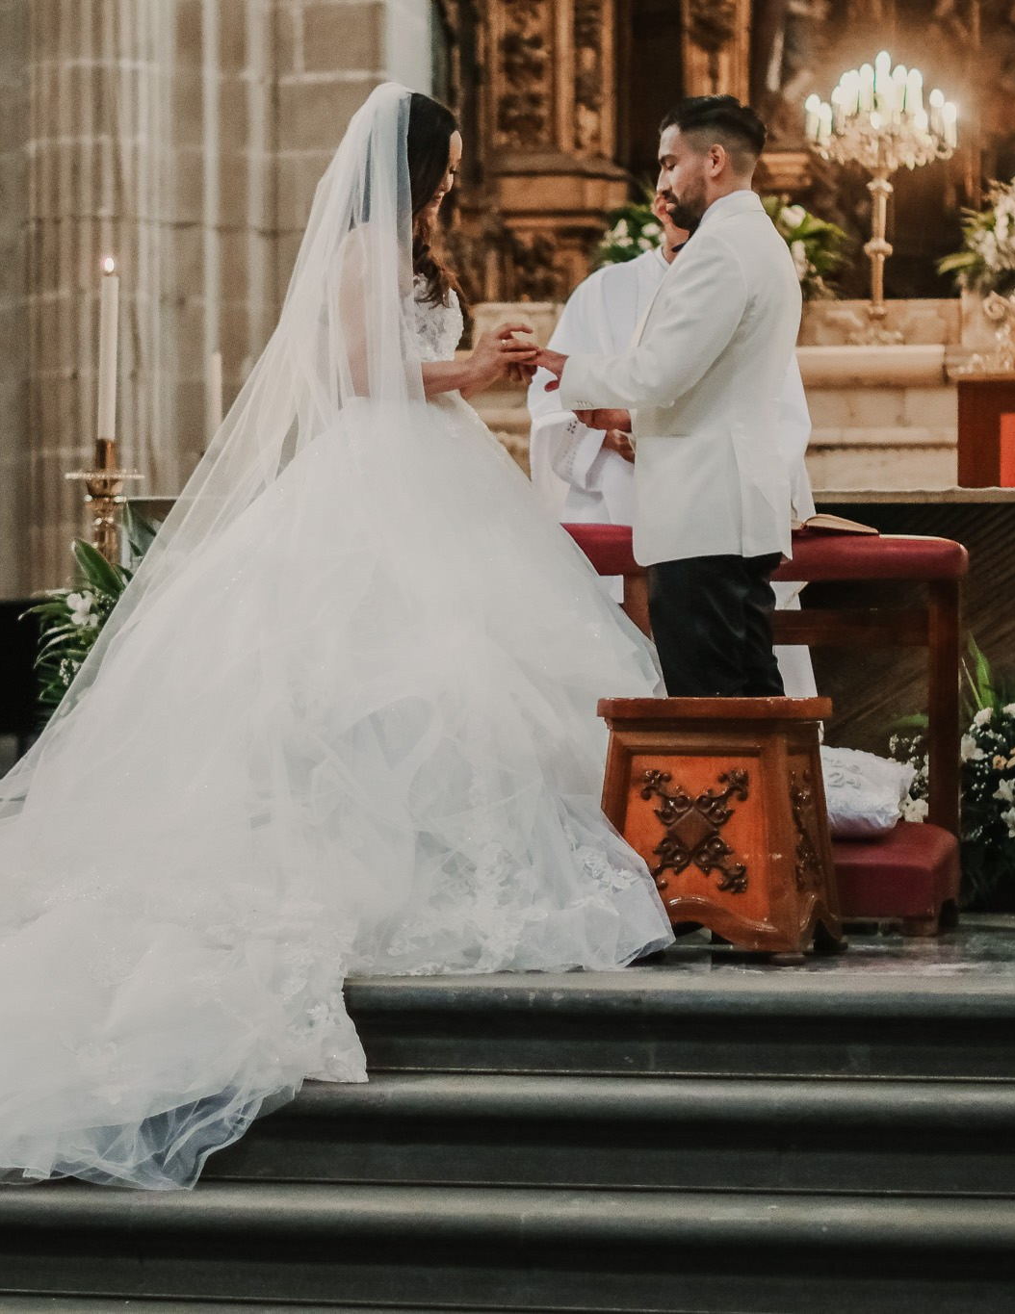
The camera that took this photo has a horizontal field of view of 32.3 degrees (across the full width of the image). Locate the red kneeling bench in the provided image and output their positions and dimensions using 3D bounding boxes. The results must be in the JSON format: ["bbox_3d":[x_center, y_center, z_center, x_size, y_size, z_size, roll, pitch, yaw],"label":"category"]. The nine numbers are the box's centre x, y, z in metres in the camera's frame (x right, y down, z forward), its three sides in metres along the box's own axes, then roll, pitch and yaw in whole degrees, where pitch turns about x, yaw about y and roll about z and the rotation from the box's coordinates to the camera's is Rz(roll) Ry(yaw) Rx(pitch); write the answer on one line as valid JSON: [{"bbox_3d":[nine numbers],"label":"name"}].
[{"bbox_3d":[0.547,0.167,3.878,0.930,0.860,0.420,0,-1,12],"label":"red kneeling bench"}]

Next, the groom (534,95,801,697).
[{"bbox_3d":[0.343,-0.283,3.606,0.550,1.750,0.500,0,-1,8],"label":"groom"}]

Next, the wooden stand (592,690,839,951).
[{"bbox_3d":[0.425,0.330,3.480,0.430,0.495,0.370,0,-1,24],"label":"wooden stand"}]

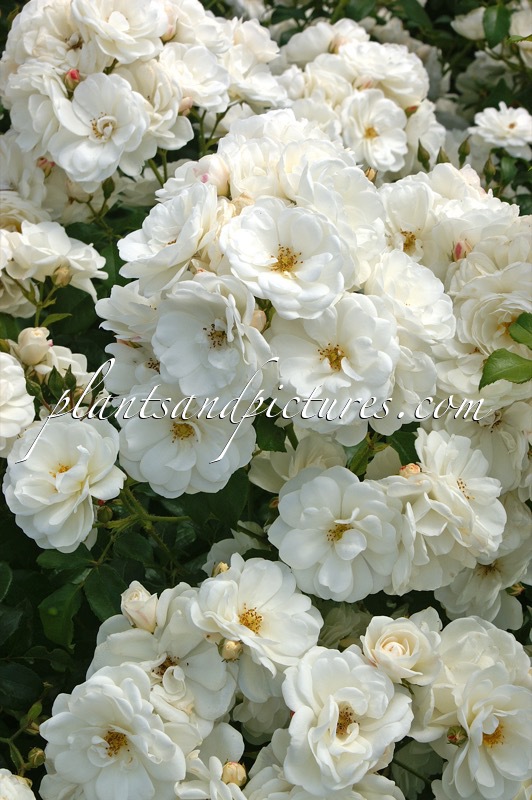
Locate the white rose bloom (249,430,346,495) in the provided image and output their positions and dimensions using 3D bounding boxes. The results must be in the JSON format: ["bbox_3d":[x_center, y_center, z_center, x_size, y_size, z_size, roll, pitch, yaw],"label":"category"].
[{"bbox_3d":[0.021,0.041,1.220,0.062,0.050,0.050,4,54,7],"label":"white rose bloom"}]

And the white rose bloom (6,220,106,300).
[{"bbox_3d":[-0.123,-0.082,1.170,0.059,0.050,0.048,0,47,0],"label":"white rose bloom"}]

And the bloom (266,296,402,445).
[{"bbox_3d":[0.036,-0.018,1.060,0.071,0.075,0.042,0,-9,-2],"label":"bloom"}]

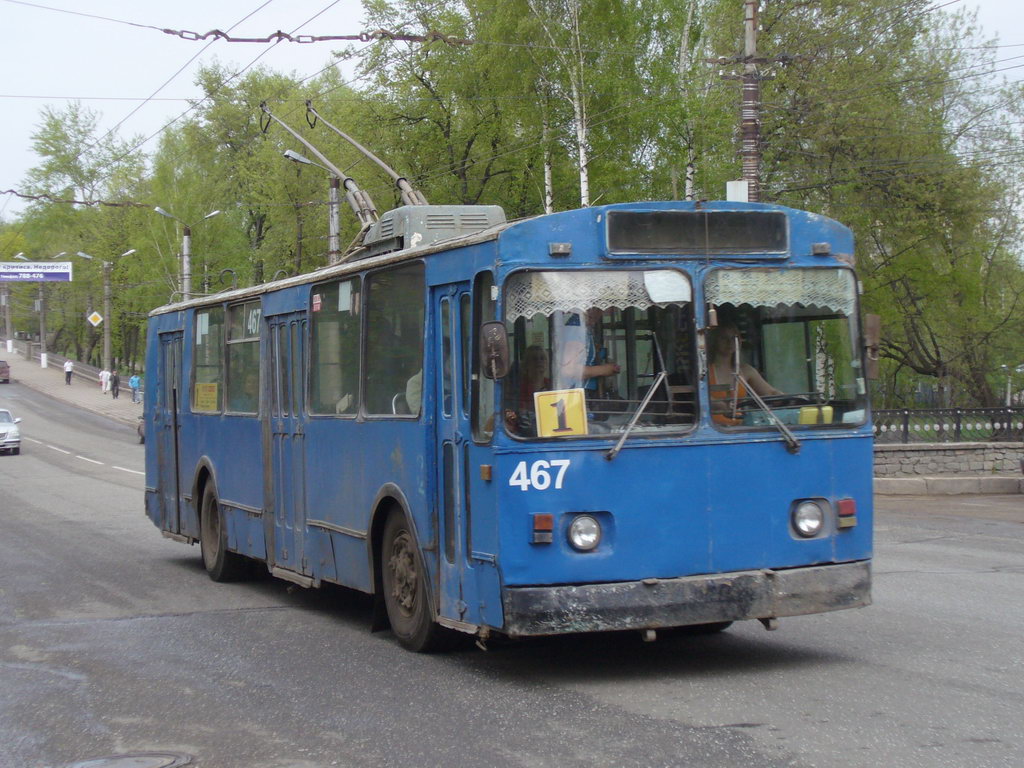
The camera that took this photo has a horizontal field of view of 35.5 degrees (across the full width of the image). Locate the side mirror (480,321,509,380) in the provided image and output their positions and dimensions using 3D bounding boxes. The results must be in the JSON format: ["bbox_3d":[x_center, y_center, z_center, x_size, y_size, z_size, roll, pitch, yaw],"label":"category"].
[{"bbox_3d":[-0.092,-0.189,8.900,0.175,0.330,0.080,-2,0,7],"label":"side mirror"}]

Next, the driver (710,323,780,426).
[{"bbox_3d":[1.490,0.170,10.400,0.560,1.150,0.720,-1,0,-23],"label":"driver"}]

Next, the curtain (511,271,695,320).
[{"bbox_3d":[0.499,-0.511,9.220,1.180,0.290,0.080,-1,0,-18],"label":"curtain"}]

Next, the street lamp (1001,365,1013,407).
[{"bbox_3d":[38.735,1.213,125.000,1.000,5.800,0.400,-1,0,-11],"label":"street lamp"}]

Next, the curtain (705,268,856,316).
[{"bbox_3d":[1.633,-0.556,9.700,1.080,0.290,0.080,-1,0,-28],"label":"curtain"}]

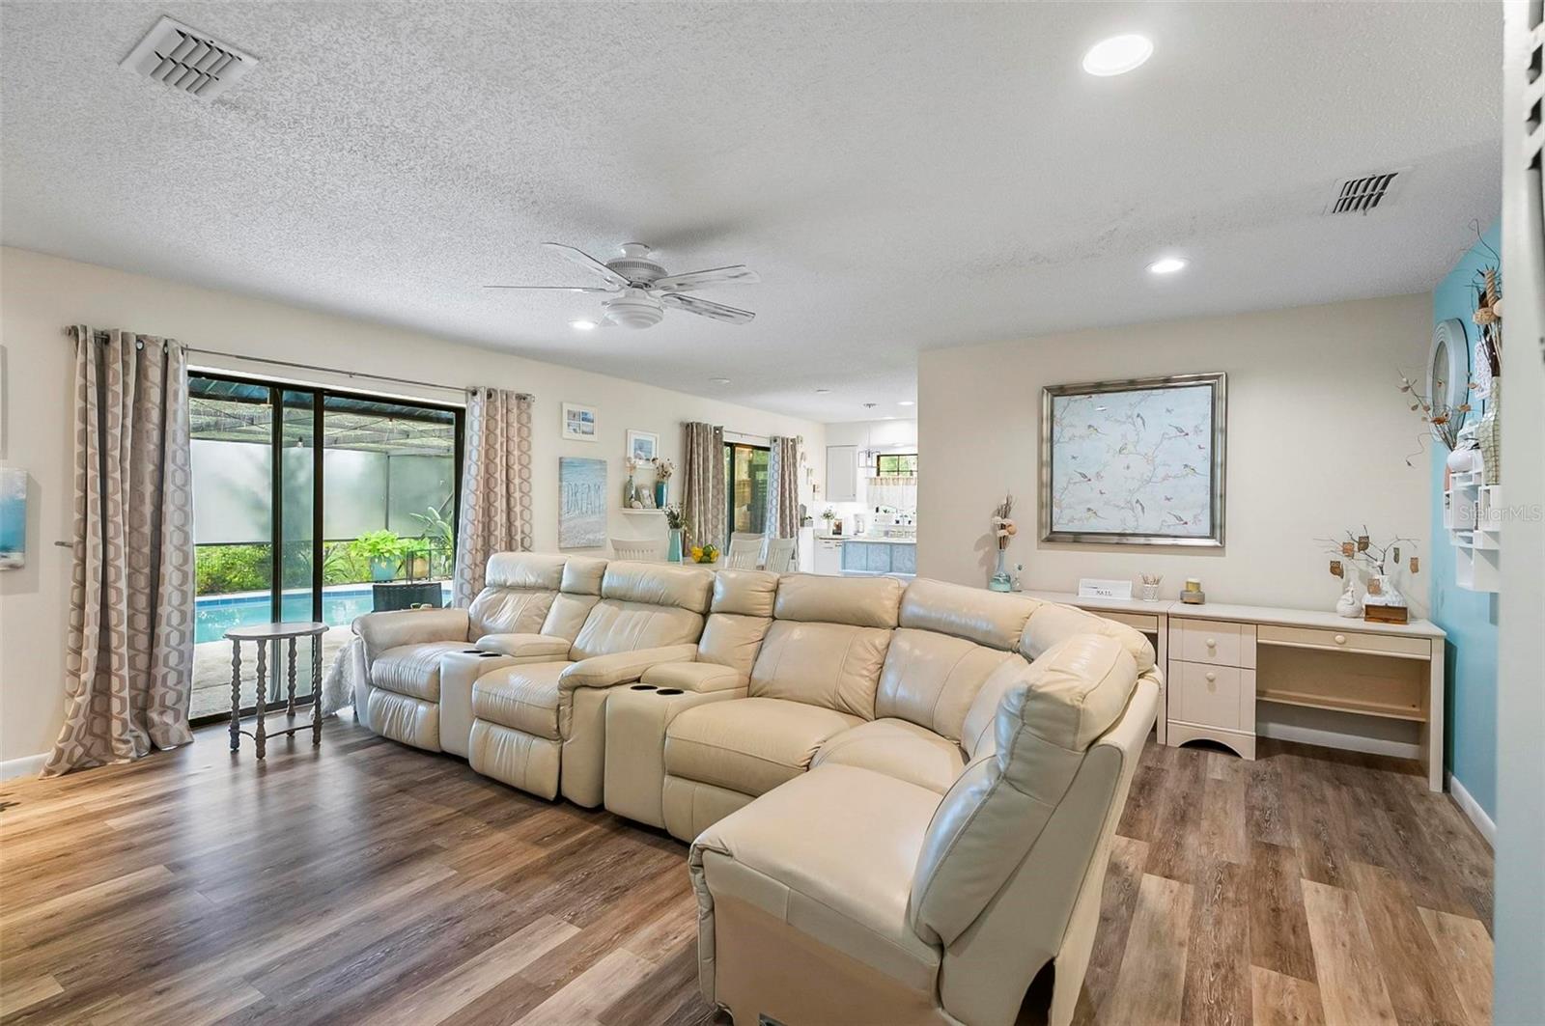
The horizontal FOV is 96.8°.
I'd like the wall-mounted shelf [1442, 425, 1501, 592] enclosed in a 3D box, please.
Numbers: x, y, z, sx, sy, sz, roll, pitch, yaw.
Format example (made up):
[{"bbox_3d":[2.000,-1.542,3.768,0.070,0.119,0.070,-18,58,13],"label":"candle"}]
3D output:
[{"bbox_3d":[2.606,-0.017,2.500,0.120,0.600,0.580,0,0,34],"label":"wall-mounted shelf"}]

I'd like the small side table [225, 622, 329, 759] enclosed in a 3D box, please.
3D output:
[{"bbox_3d":[-2.600,0.922,3.608,0.460,0.615,0.460,0,0,34],"label":"small side table"}]

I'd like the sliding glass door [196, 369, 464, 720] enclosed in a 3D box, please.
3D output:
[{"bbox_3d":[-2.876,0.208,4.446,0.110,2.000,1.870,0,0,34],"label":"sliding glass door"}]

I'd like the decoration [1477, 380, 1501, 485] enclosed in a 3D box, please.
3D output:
[{"bbox_3d":[2.511,-0.277,2.366,0.115,0.350,0.115,0,0,34],"label":"decoration"}]

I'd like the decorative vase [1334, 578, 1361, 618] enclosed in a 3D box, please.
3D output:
[{"bbox_3d":[3.035,0.445,3.615,0.110,0.195,0.110,0,0,30],"label":"decorative vase"}]

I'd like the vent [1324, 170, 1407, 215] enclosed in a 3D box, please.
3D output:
[{"bbox_3d":[2.147,-1.160,2.491,0.190,0.025,0.340,0,0,32],"label":"vent"}]

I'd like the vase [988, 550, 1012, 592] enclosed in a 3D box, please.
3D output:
[{"bbox_3d":[1.505,0.389,4.526,0.140,0.275,0.140,0,0,30],"label":"vase"}]

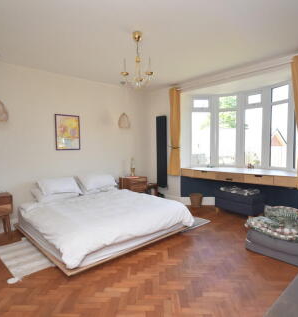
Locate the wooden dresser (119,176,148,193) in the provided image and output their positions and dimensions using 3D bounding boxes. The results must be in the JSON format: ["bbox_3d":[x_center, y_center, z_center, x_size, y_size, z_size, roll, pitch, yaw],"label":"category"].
[{"bbox_3d":[-0.336,0.720,5.098,0.468,0.643,0.435,-4,4,-42],"label":"wooden dresser"}]

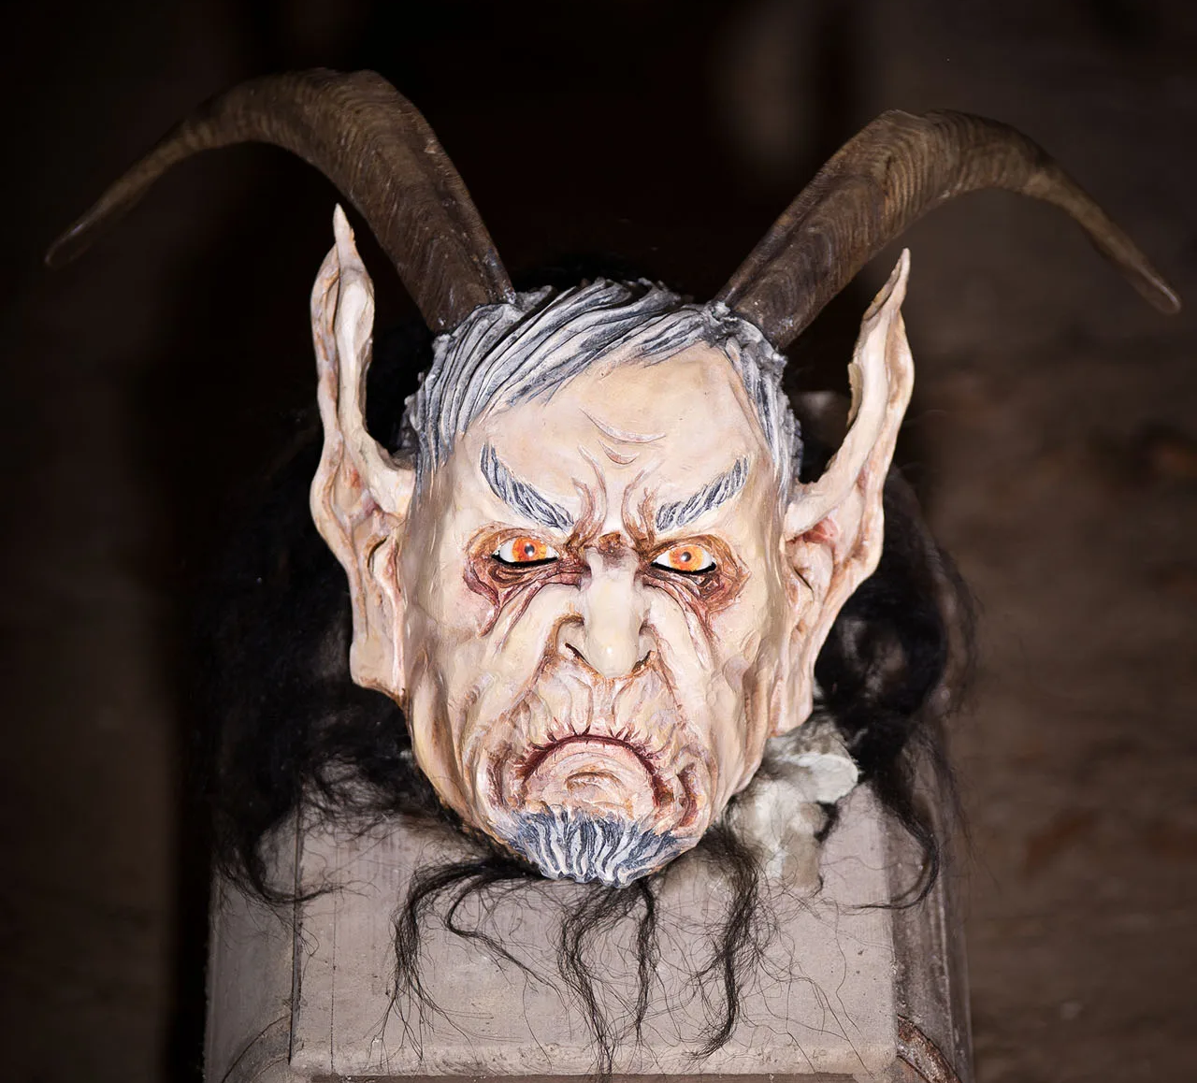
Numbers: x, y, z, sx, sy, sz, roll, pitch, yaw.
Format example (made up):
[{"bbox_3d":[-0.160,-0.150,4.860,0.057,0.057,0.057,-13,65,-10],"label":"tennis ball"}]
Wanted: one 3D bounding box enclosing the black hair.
[{"bbox_3d":[-0.009,0.073,3.320,0.385,0.280,0.310,0,23,0],"label":"black hair"}]

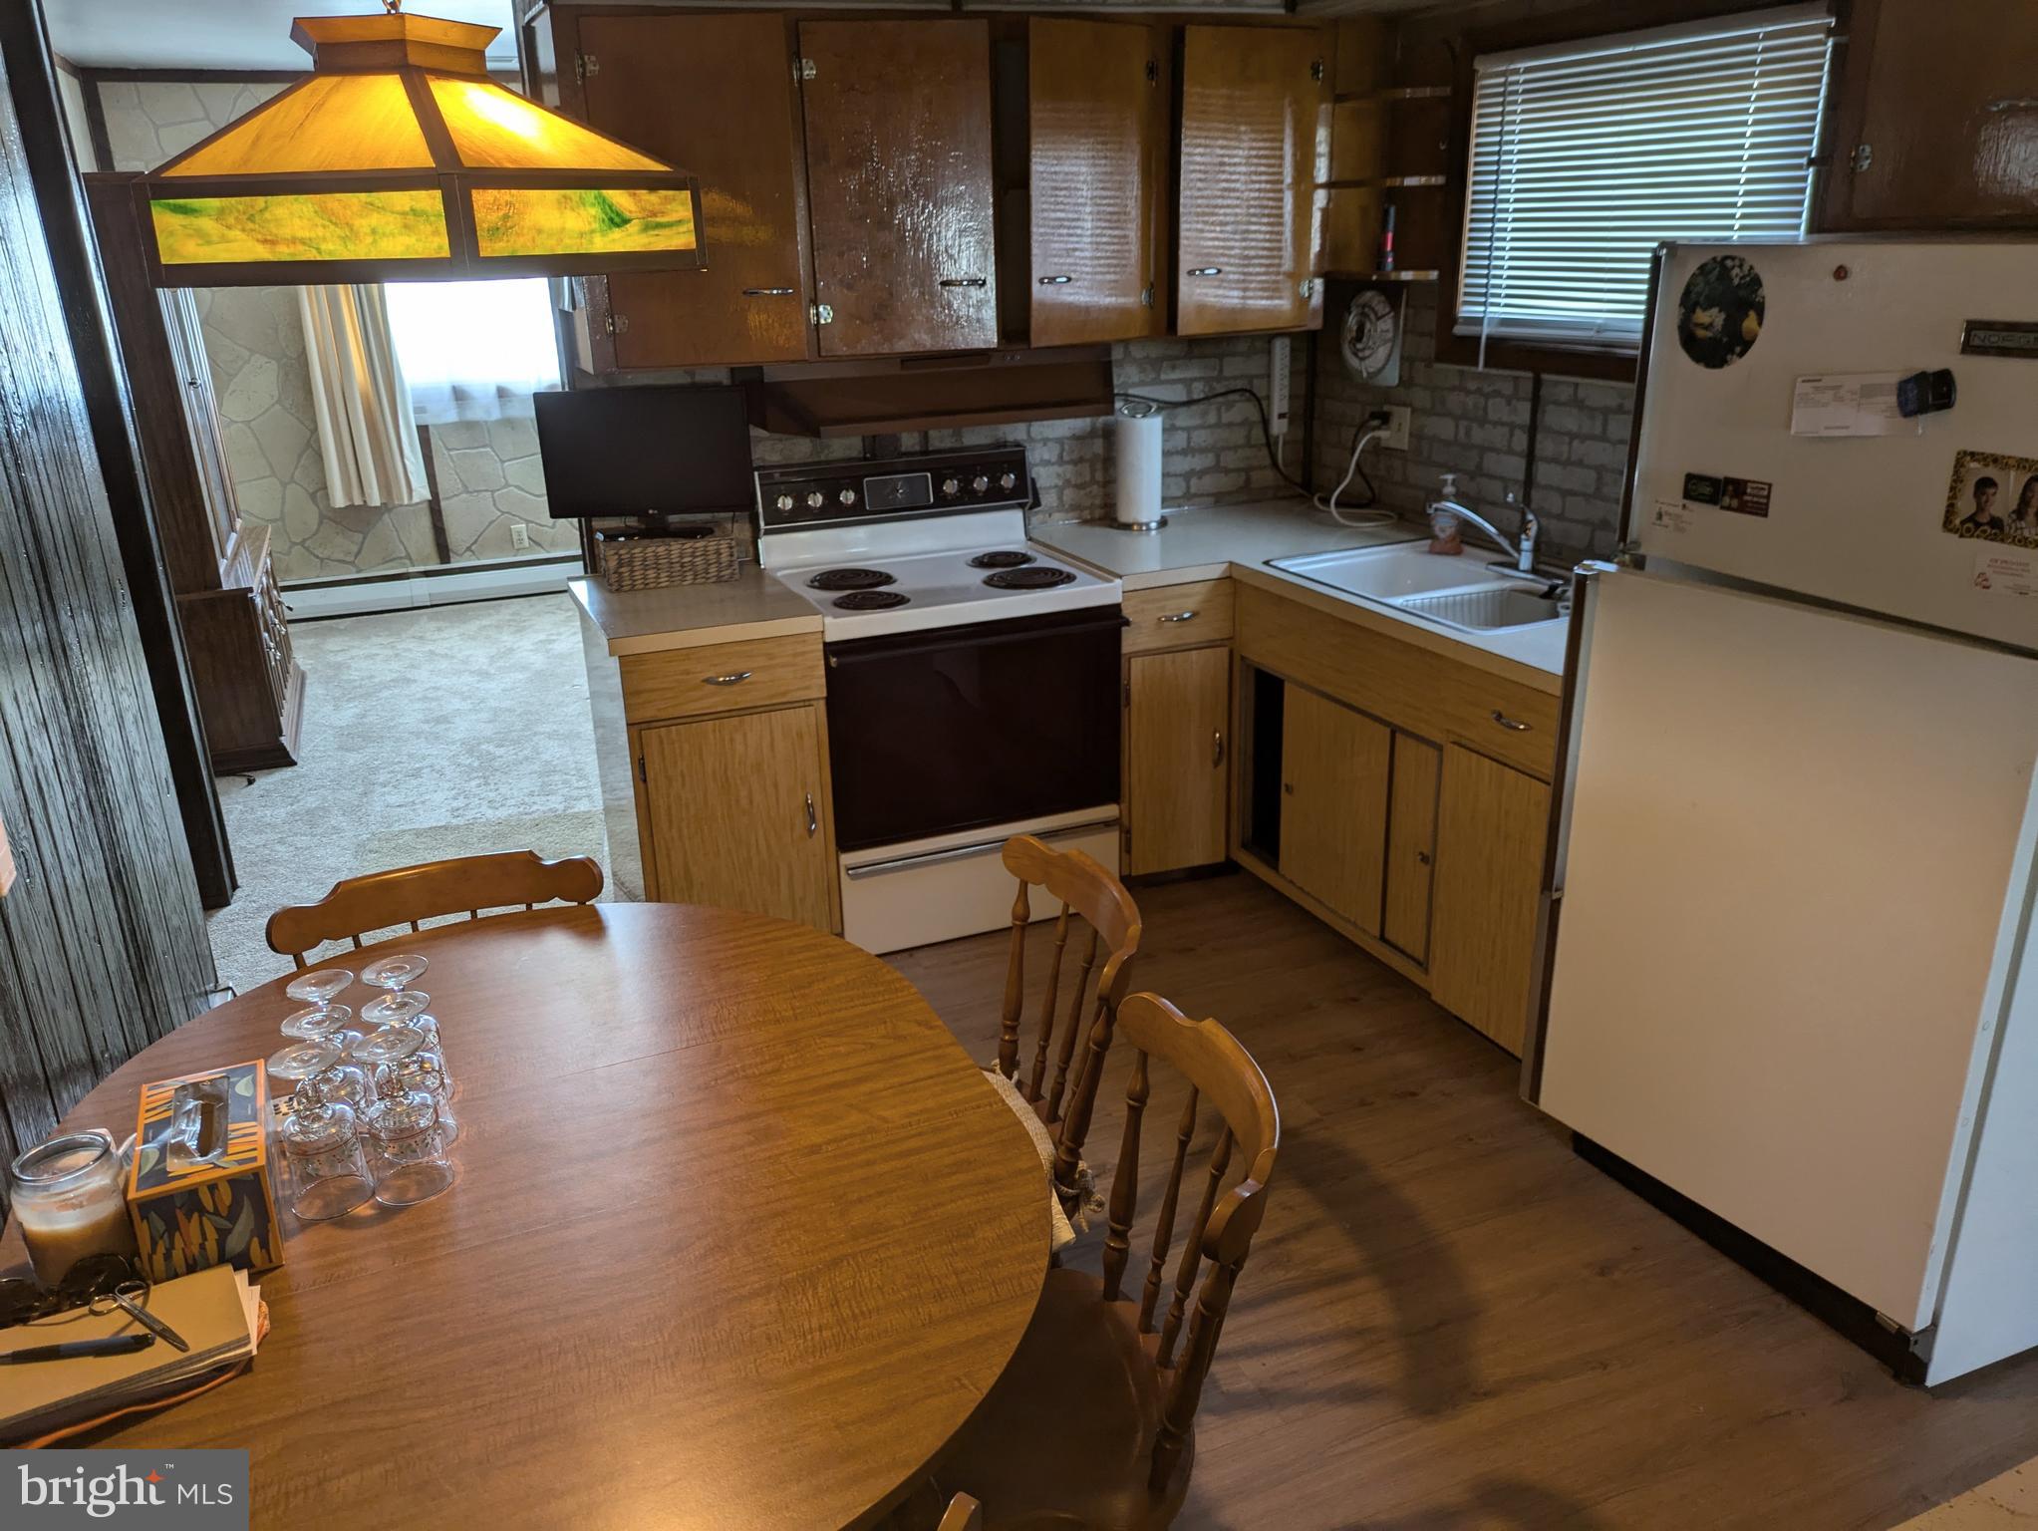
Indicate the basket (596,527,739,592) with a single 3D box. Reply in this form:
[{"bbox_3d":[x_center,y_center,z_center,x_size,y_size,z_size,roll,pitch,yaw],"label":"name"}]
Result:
[{"bbox_3d":[-0.904,-0.539,3.781,0.322,0.119,0.198,-9,22,-21],"label":"basket"}]

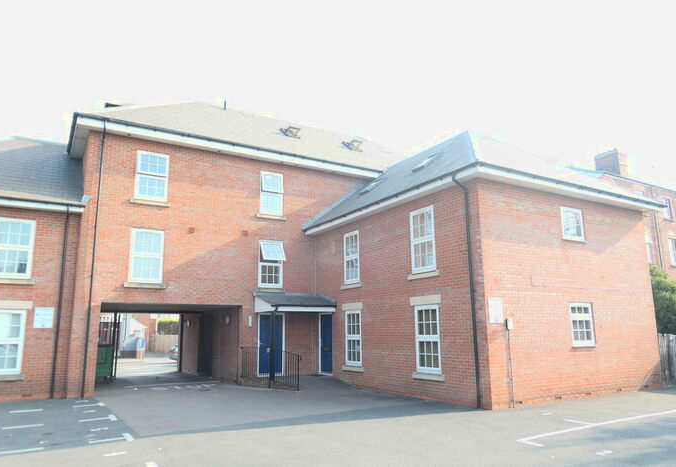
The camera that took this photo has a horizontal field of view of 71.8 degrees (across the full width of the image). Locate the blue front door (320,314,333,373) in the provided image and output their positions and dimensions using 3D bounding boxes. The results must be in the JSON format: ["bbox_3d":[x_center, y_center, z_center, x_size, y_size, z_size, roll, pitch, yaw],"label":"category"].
[{"bbox_3d":[-0.381,3.839,16.315,0.080,2.020,0.920,6,-12,-31],"label":"blue front door"}]

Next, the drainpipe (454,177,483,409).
[{"bbox_3d":[2.914,1.205,10.606,0.420,5.280,0.095,6,-12,-31],"label":"drainpipe"}]

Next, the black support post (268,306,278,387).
[{"bbox_3d":[-1.996,3.475,14.418,0.130,2.350,0.130,6,-13,-29],"label":"black support post"}]

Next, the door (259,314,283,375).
[{"bbox_3d":[-2.309,3.807,16.068,0.930,2.020,0.080,6,-12,-31],"label":"door"}]

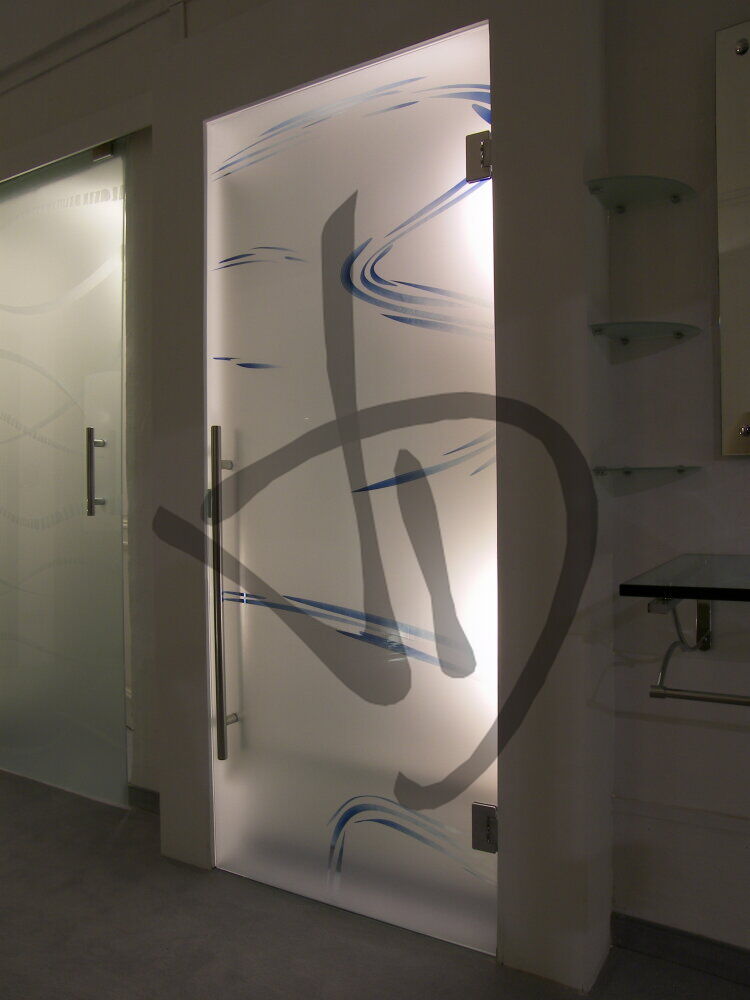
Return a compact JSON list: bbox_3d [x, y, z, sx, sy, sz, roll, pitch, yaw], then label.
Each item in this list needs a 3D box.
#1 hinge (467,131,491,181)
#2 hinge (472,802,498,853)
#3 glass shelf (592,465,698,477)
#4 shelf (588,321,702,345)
[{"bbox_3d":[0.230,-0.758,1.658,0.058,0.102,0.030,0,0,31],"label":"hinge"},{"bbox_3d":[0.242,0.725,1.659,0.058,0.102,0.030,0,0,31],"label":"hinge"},{"bbox_3d":[0.564,-0.064,1.557,0.195,0.021,0.185,0,0,31],"label":"glass shelf"},{"bbox_3d":[0.561,-0.355,1.557,0.195,0.021,0.185,0,0,31],"label":"shelf"}]

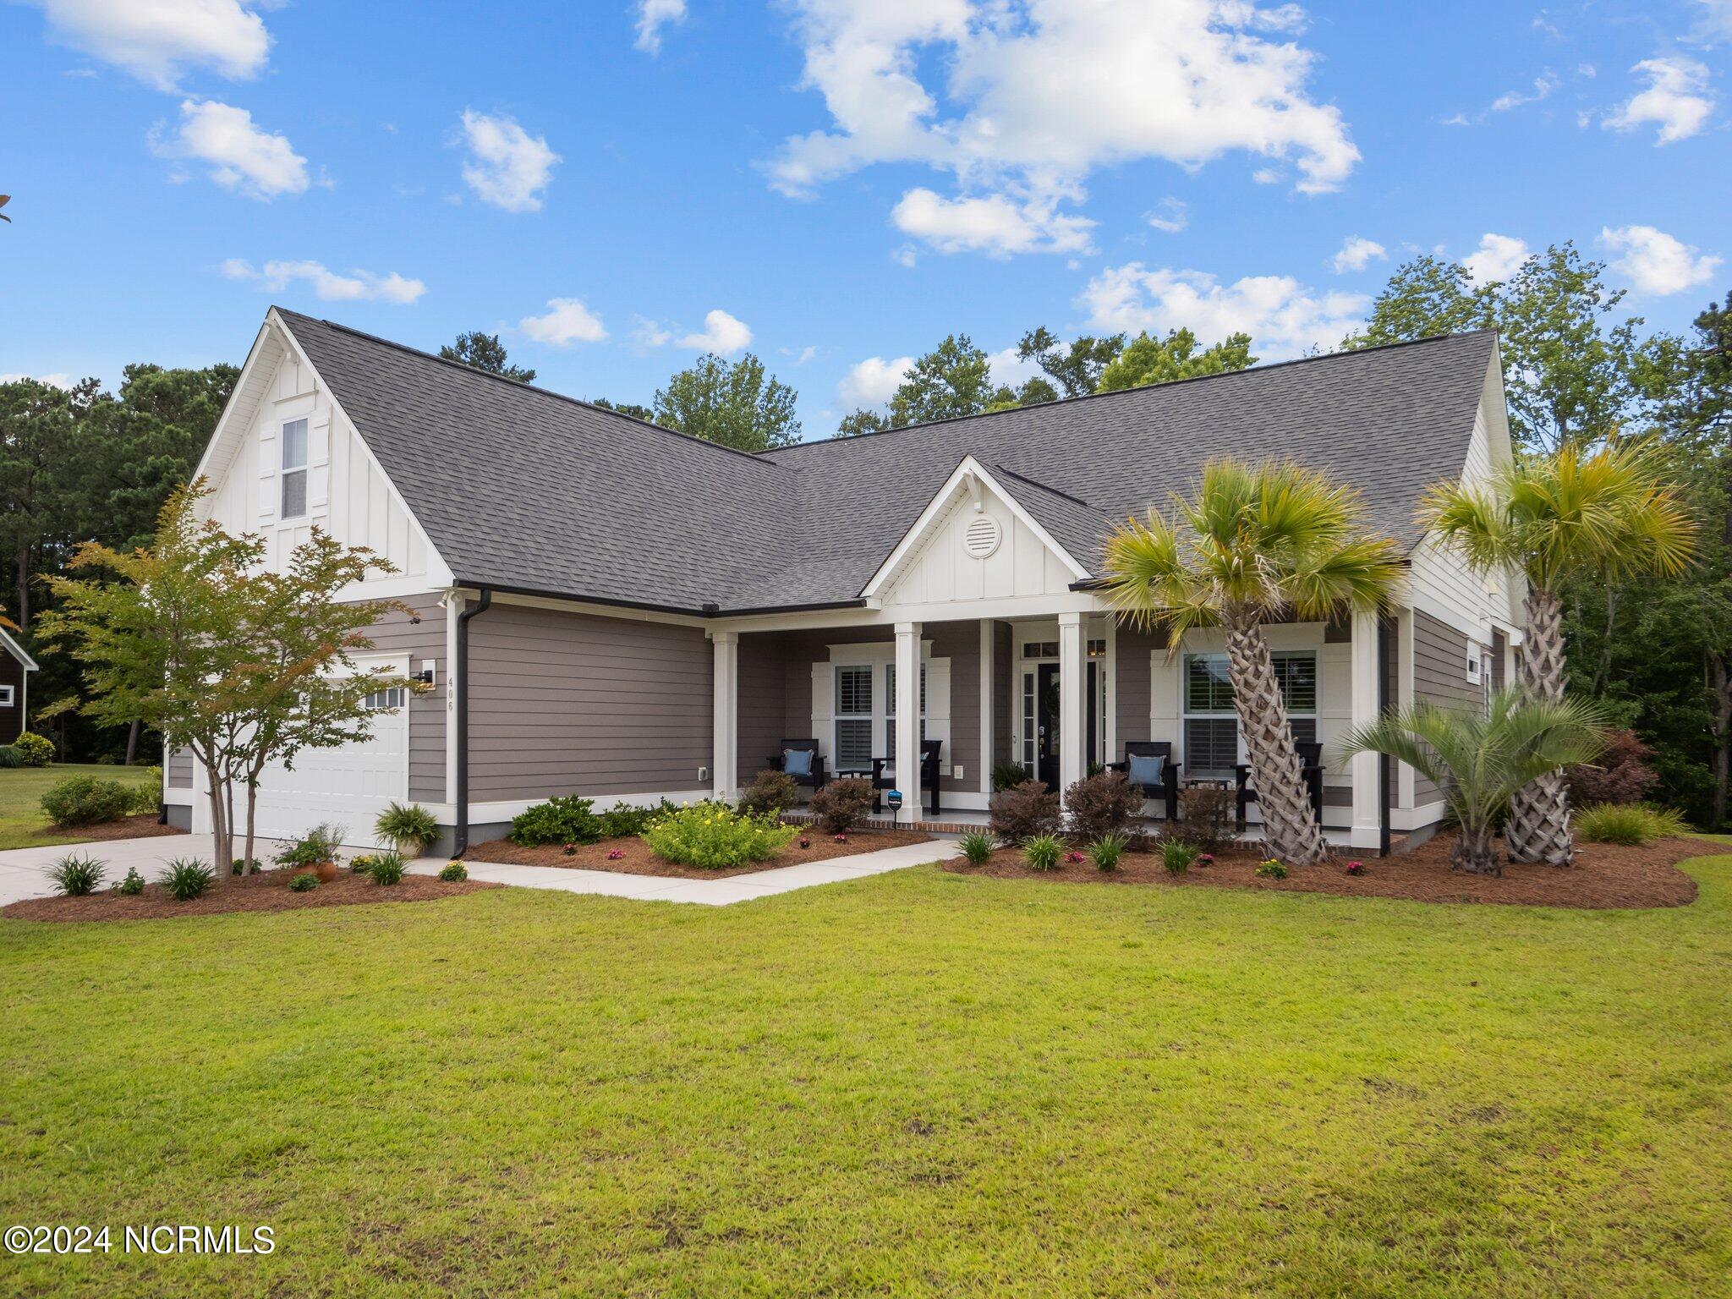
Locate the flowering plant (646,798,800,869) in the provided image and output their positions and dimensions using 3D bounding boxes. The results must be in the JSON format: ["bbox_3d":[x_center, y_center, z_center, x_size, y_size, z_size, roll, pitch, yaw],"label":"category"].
[{"bbox_3d":[-1.540,1.946,11.600,1.628,0.677,1.400,0,-3,-7],"label":"flowering plant"}]

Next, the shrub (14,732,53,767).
[{"bbox_3d":[-28.728,3.433,38.000,1.118,1.215,1.084,2,-4,-37],"label":"shrub"}]

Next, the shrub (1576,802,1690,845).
[{"bbox_3d":[8.774,1.990,12.600,1.120,0.470,1.000,0,-4,0],"label":"shrub"}]

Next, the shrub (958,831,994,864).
[{"bbox_3d":[1.132,2.035,11.300,0.360,0.361,0.349,0,-3,6],"label":"shrub"}]

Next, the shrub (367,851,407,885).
[{"bbox_3d":[-4.417,2.015,10.150,0.336,0.324,0.326,1,-3,-23],"label":"shrub"}]

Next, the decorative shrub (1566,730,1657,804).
[{"bbox_3d":[10.518,1.735,15.600,1.243,1.227,1.206,-2,-4,34],"label":"decorative shrub"}]

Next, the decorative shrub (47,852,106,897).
[{"bbox_3d":[-6.886,1.971,9.600,0.435,0.389,0.422,2,-4,-35],"label":"decorative shrub"}]

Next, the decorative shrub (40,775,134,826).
[{"bbox_3d":[-12.249,2.371,17.300,1.250,0.790,1.200,0,-4,0],"label":"decorative shrub"}]

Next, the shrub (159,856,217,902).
[{"bbox_3d":[-5.764,1.954,9.350,0.421,0.379,0.408,2,-4,-31],"label":"shrub"}]

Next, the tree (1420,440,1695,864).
[{"bbox_3d":[6.972,0.020,11.100,2.450,4.150,2.400,0,-4,0],"label":"tree"}]

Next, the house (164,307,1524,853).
[{"bbox_3d":[0.965,-1.039,19.629,17.730,7.940,18.320,-3,-5,34],"label":"house"}]

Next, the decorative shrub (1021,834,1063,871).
[{"bbox_3d":[1.758,2.035,11.000,0.380,0.360,0.370,0,-4,0],"label":"decorative shrub"}]

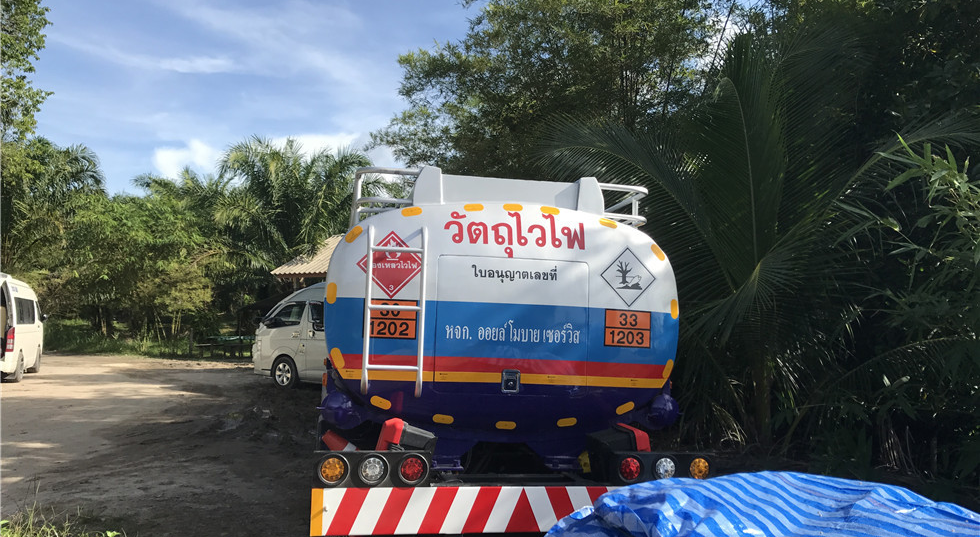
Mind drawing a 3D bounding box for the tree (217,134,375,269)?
[{"bbox_3d":[-7.266,-0.749,29.643,6.500,8.600,6.500,2,-5,-13],"label":"tree"}]

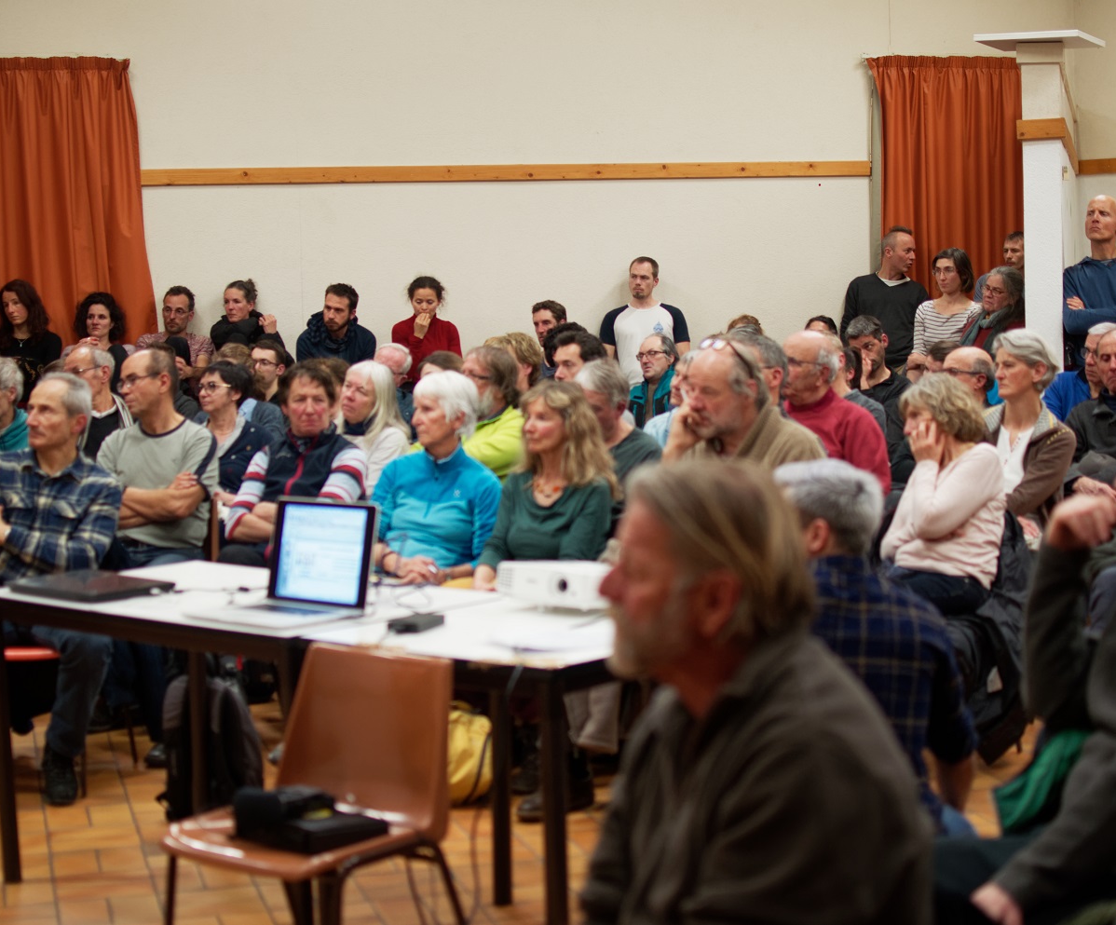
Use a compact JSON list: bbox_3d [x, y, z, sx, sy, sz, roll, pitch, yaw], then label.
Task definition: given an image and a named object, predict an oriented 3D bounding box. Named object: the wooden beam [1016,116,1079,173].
[{"bbox_3d":[2.365,-1.484,9.637,0.193,0.080,3.121,1,5,15],"label":"wooden beam"}]

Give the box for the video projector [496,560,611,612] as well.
[{"bbox_3d":[0.047,0.302,4.950,0.310,0.105,0.230,3,6,38],"label":"video projector"}]

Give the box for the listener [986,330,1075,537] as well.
[{"bbox_3d":[1.535,0.205,7.012,0.480,1.310,0.780,3,6,41],"label":"listener"}]

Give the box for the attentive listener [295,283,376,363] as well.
[{"bbox_3d":[-1.159,-0.322,10.455,0.500,1.212,0.750,1,5,14],"label":"attentive listener"}]

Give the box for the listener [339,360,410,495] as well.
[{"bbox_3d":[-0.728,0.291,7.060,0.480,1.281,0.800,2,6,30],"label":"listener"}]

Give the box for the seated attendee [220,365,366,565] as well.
[{"bbox_3d":[-0.903,0.310,6.745,0.520,1.260,0.780,-1,5,5],"label":"seated attendee"}]

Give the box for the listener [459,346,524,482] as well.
[{"bbox_3d":[-0.381,0.234,7.160,0.520,1.282,0.800,3,7,42],"label":"listener"}]

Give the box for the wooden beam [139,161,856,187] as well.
[{"bbox_3d":[-0.190,-1.529,10.645,4.038,0.082,0.030,-3,5,-16],"label":"wooden beam"}]

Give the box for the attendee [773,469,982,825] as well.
[{"bbox_3d":[0.474,0.565,3.678,0.520,1.180,0.750,-2,5,-10],"label":"attendee"}]

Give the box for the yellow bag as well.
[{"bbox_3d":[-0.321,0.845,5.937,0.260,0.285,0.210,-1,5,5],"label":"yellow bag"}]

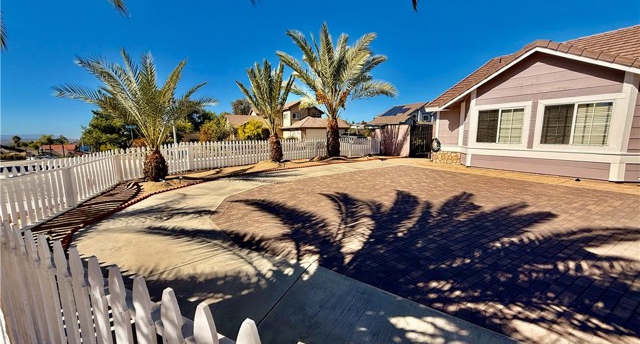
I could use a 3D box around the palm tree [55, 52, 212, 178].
[{"bbox_3d":[-4.575,-1.445,6.814,3.370,3.420,3.270,-5,10,-33],"label":"palm tree"}]

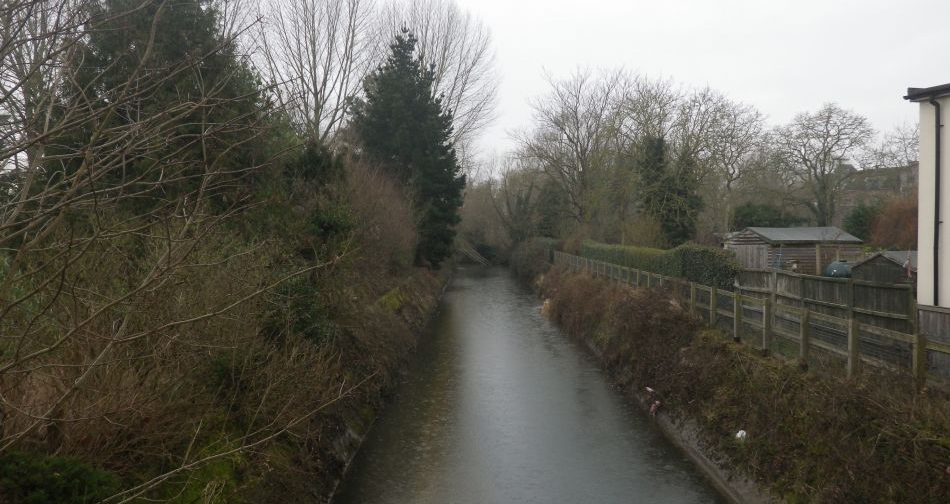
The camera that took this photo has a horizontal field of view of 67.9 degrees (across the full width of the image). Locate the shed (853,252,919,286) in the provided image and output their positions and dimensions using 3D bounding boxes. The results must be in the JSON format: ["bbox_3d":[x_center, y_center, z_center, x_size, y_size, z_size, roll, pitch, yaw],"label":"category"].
[{"bbox_3d":[13.900,1.060,23.100,2.300,2.050,1.900,-1,2,-34],"label":"shed"}]

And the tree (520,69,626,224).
[{"bbox_3d":[8.500,-7.600,62.000,9.500,16.800,9.000,0,2,0],"label":"tree"}]

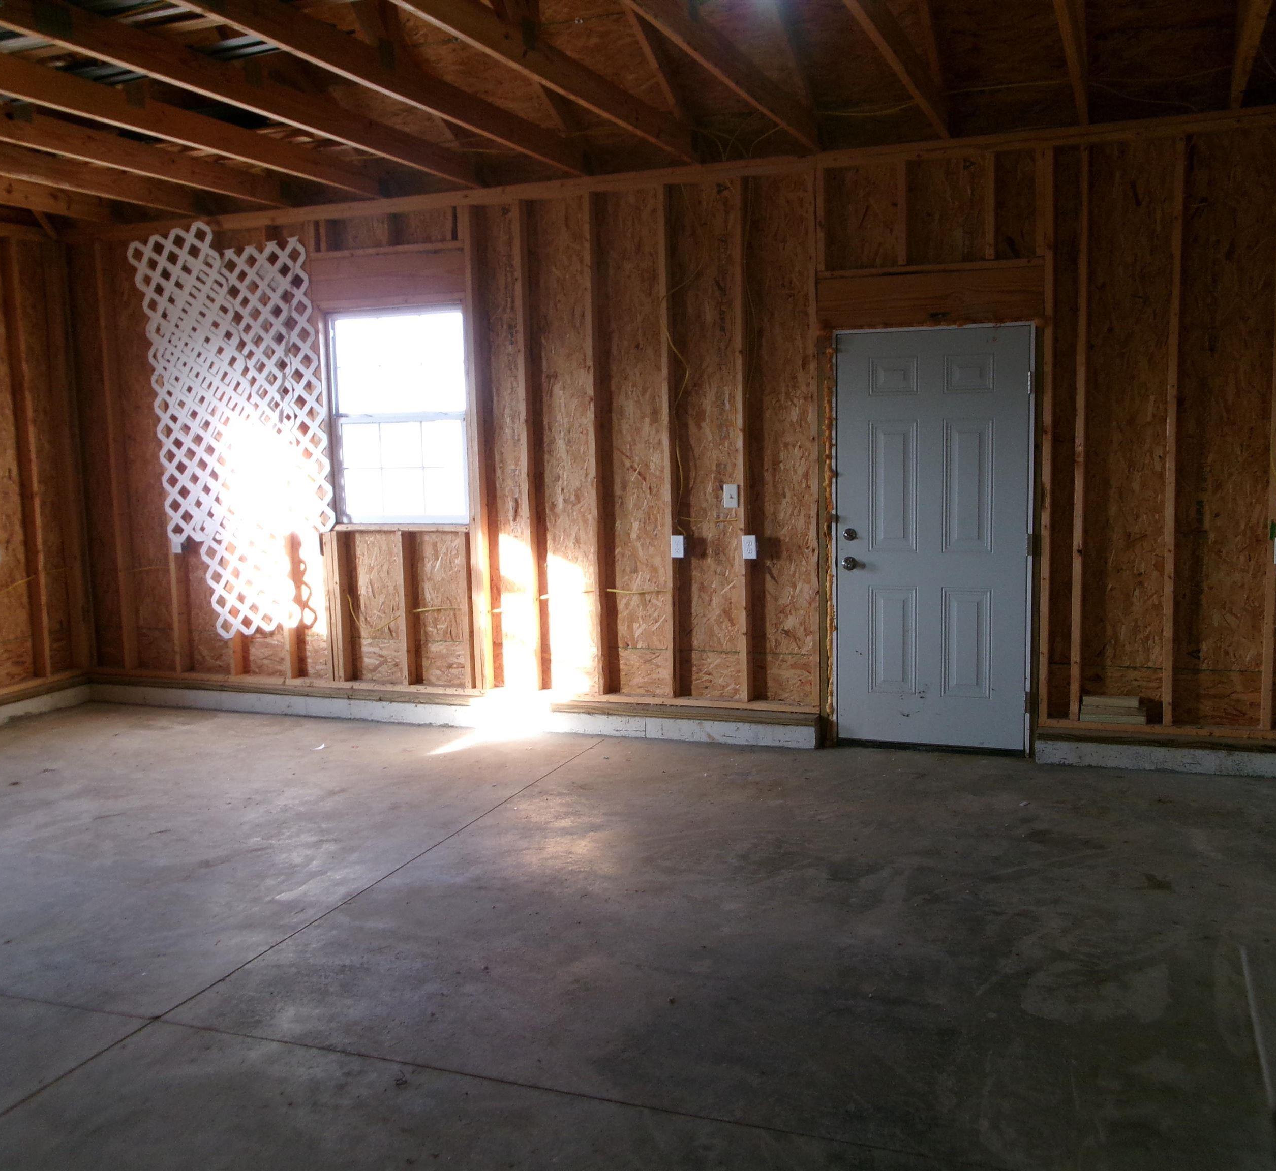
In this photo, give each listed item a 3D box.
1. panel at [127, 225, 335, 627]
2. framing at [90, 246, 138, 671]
[{"bbox_3d":[-2.401,-0.900,7.466,1.375,2.475,0.040,1,7,21],"label":"panel"},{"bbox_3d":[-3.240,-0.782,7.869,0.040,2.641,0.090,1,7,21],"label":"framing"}]

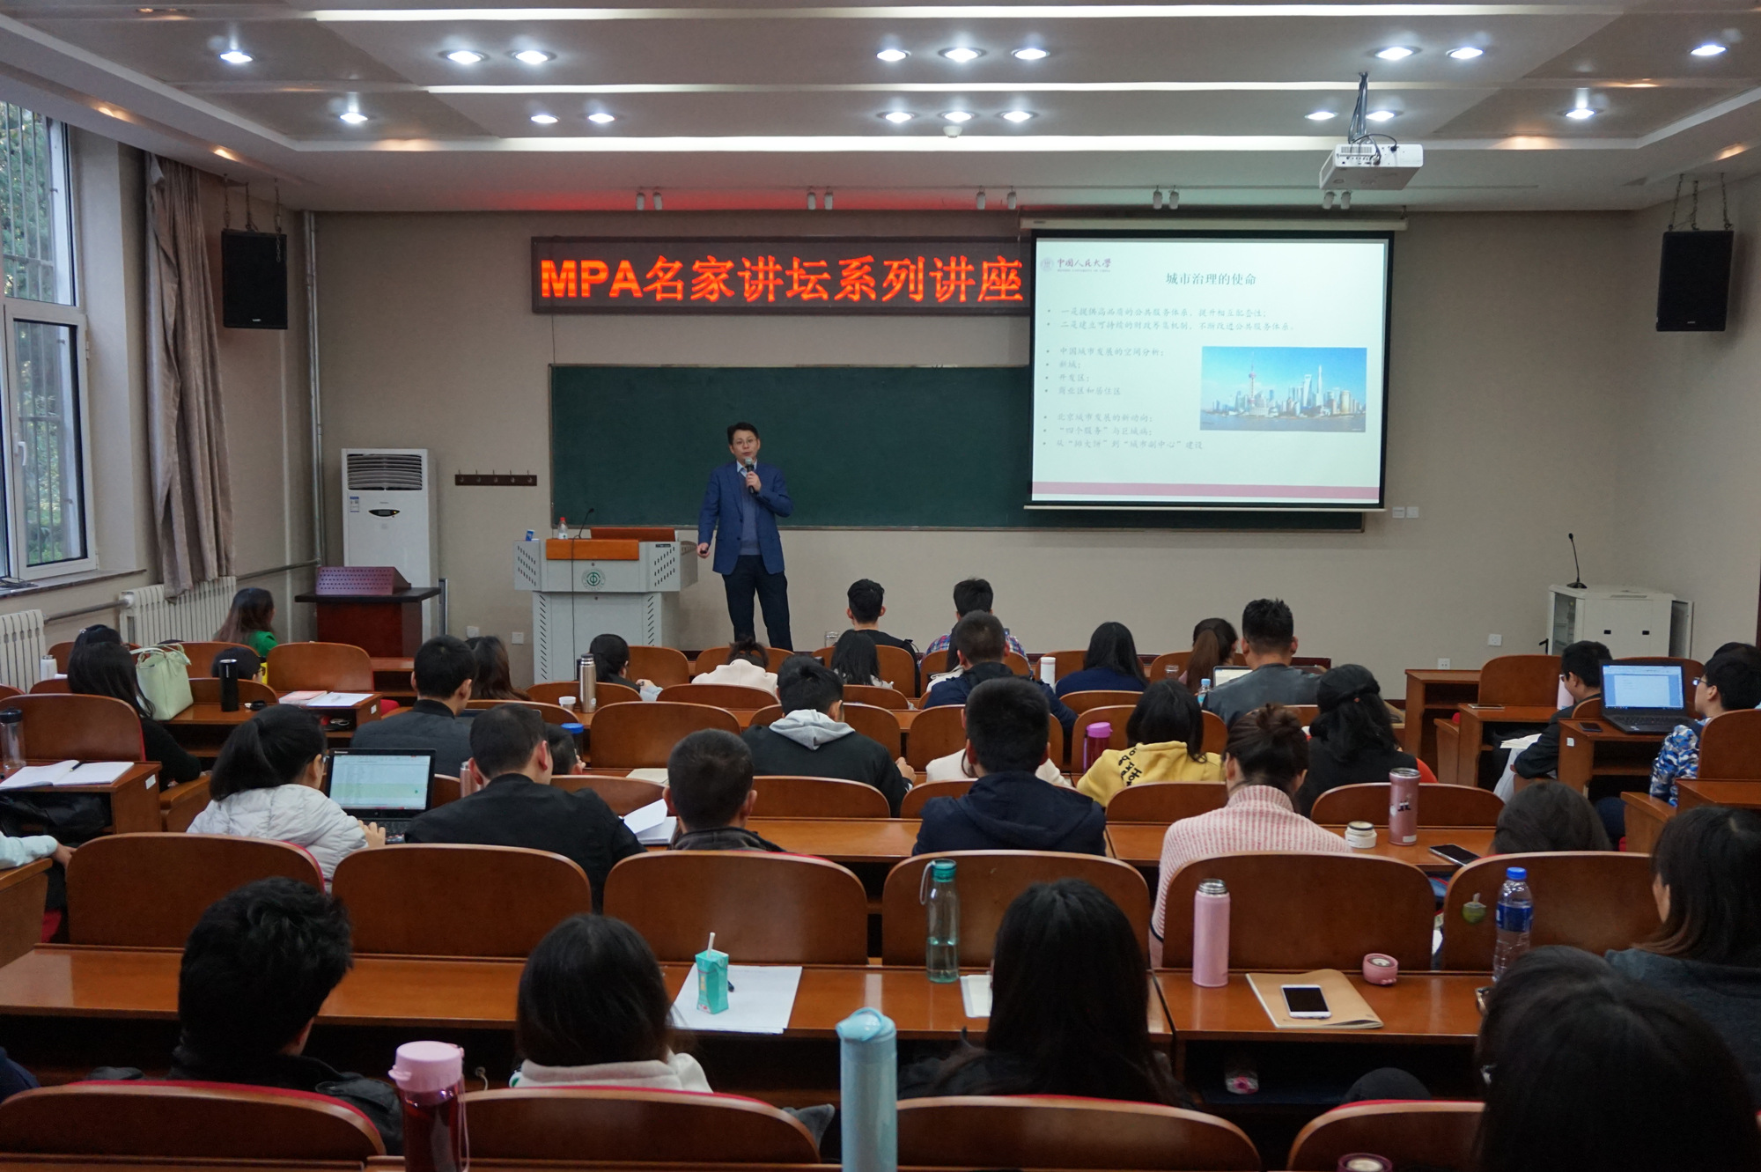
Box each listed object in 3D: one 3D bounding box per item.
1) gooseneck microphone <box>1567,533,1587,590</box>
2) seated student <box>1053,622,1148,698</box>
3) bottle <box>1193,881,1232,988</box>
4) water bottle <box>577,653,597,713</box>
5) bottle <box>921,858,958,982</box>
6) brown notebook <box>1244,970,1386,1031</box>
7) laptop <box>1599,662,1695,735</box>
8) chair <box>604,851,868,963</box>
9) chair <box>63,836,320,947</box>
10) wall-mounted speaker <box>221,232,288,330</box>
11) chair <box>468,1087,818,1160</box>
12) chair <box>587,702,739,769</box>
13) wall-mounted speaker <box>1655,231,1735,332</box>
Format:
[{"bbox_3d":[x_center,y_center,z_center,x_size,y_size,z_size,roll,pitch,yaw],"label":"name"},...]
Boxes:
[{"bbox_3d":[4.669,-0.165,10.132,0.140,0.374,0.130,-3,7,-28],"label":"gooseneck microphone"},{"bbox_3d":[0.970,0.751,6.837,0.460,1.257,0.750,1,6,2],"label":"seated student"},{"bbox_3d":[0.601,0.629,2.753,0.064,0.189,0.064,1,6,3],"label":"bottle"},{"bbox_3d":[-1.158,0.385,5.995,0.061,0.233,0.061,0,6,2],"label":"water bottle"},{"bbox_3d":[0.107,0.608,2.769,0.066,0.225,0.060,1,6,3],"label":"bottle"},{"bbox_3d":[0.768,0.726,2.690,0.180,0.014,0.255,1,6,4],"label":"brown notebook"},{"bbox_3d":[3.137,0.451,6.117,0.345,0.235,0.290,1,6,7],"label":"laptop"},{"bbox_3d":[-0.284,0.999,3.388,0.540,0.976,0.560,1,6,2],"label":"chair"},{"bbox_3d":[-1.296,0.938,3.131,0.500,0.991,0.550,1,6,3],"label":"chair"},{"bbox_3d":[-4.040,-1.975,9.764,0.375,0.590,0.350,-3,16,-27],"label":"wall-mounted speaker"},{"bbox_3d":[-0.305,1.064,2.123,0.510,0.970,0.540,0,6,2],"label":"chair"},{"bbox_3d":[-0.698,0.835,5.185,0.500,0.968,0.550,1,6,3],"label":"chair"},{"bbox_3d":[5.063,-1.906,9.471,0.375,0.590,0.350,2,14,19],"label":"wall-mounted speaker"}]

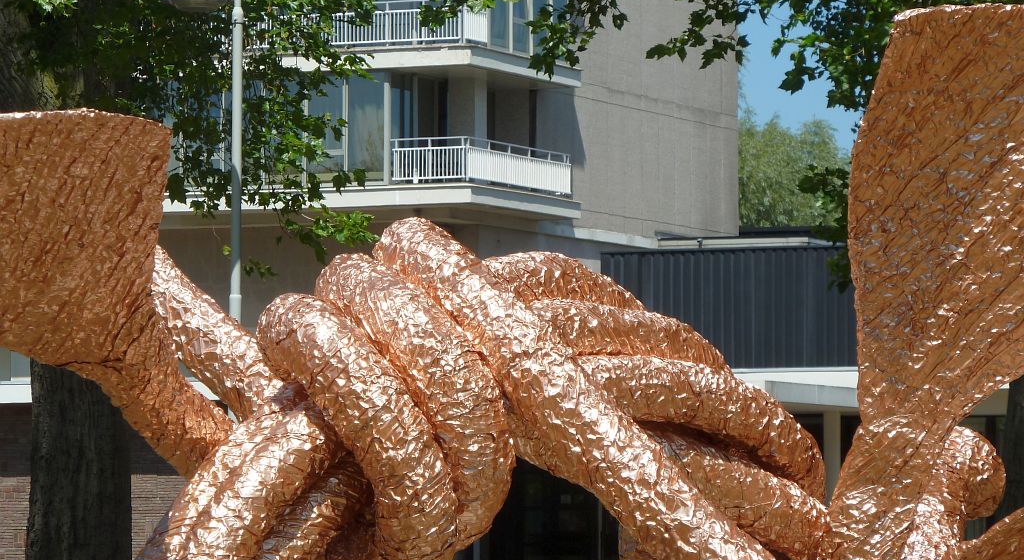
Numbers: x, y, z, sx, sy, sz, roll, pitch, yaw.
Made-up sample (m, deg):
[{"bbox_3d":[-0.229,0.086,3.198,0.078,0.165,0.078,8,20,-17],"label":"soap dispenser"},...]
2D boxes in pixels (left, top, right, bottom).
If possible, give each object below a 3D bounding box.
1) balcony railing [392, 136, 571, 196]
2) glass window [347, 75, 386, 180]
[{"bbox_3d":[-0.623,-2.392,107.912,1.756,0.955,5.650,-1,-3,23],"label":"balcony railing"},{"bbox_3d":[-3.086,-3.223,105.993,0.958,2.297,0.100,-1,-3,23],"label":"glass window"}]

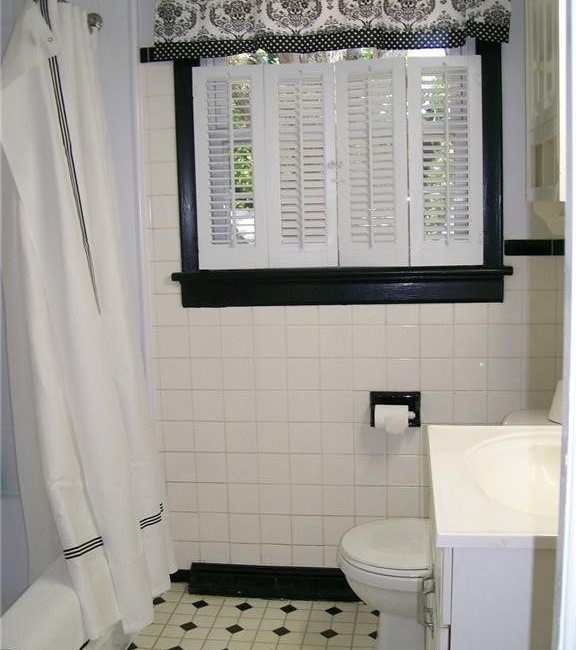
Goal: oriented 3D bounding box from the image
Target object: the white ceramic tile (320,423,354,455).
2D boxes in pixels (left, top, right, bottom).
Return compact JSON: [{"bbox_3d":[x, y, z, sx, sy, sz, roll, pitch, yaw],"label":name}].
[{"bbox_3d":[0.168,0.382,2.697,0.108,0.108,0.009,0,7,7],"label":"white ceramic tile"}]

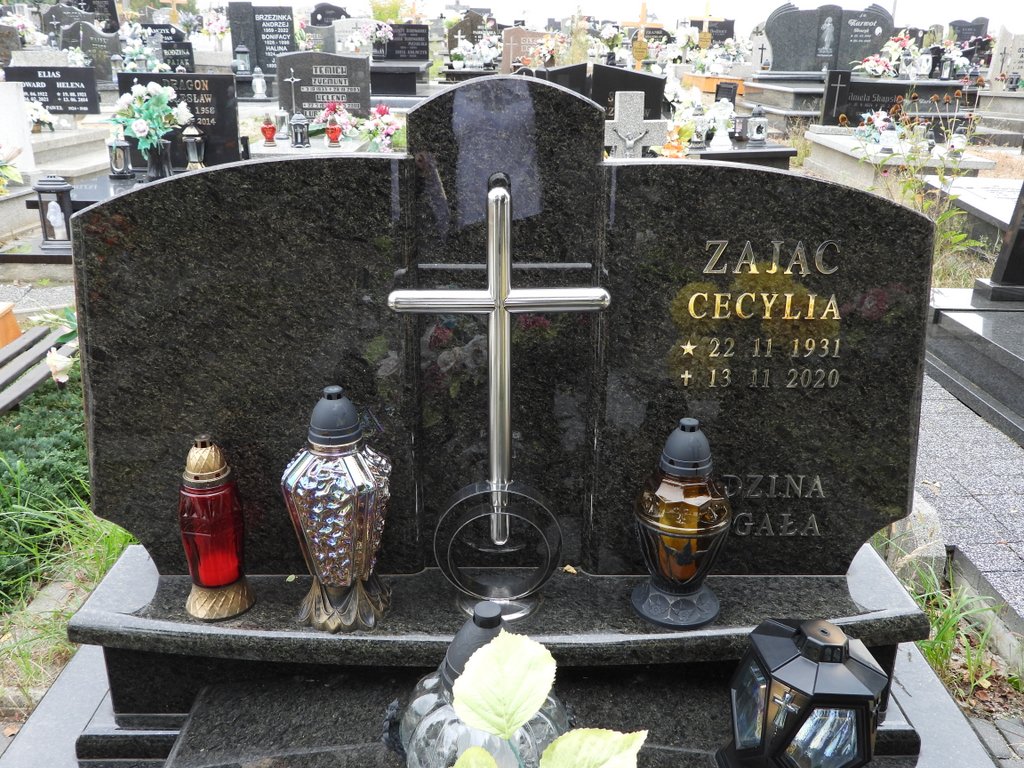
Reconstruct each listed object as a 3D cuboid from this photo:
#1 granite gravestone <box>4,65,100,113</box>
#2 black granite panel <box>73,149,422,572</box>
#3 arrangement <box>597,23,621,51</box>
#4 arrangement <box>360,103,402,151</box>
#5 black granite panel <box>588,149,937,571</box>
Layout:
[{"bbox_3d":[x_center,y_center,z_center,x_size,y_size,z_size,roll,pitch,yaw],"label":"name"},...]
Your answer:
[{"bbox_3d":[-4.288,-2.749,8.300,0.830,0.400,0.090,0,19,0],"label":"granite gravestone"},{"bbox_3d":[-0.442,-0.021,1.540,0.555,0.717,0.085,0,10,-1],"label":"black granite panel"},{"bbox_3d":[1.413,-5.090,13.000,0.350,0.380,0.330,0,19,0],"label":"arrangement"},{"bbox_3d":[-1.025,-2.023,7.000,0.320,0.370,0.300,0,19,0],"label":"arrangement"},{"bbox_3d":[0.422,-0.020,1.554,0.556,0.715,0.085,0,10,-1],"label":"black granite panel"}]

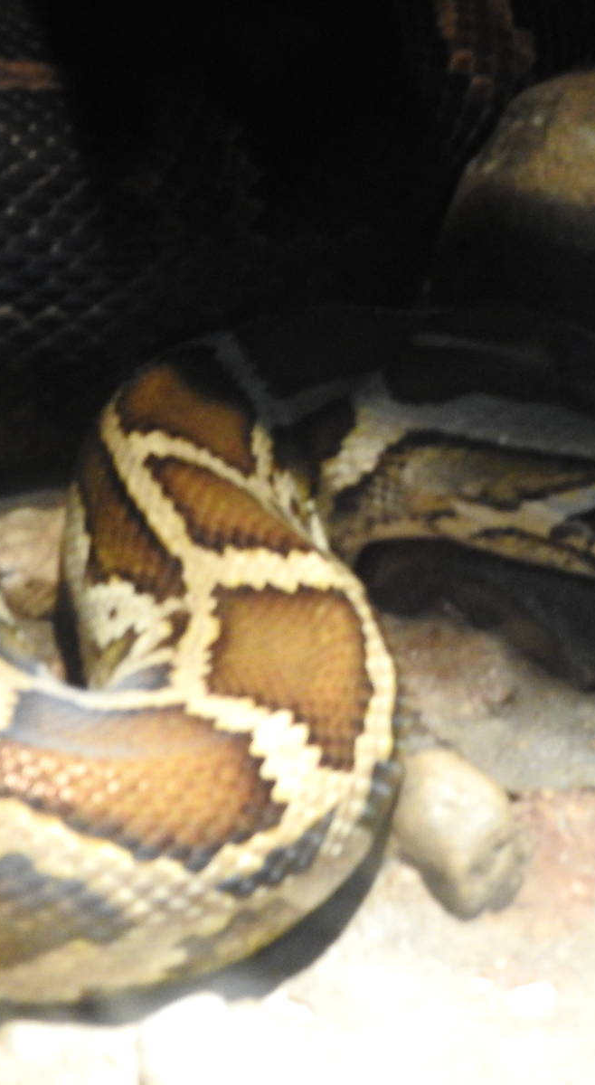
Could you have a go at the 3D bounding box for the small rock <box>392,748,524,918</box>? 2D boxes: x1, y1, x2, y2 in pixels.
[{"bbox_3d":[0.042,0.076,1.150,0.031,0.030,0.043,-12,35,-18],"label":"small rock"}]

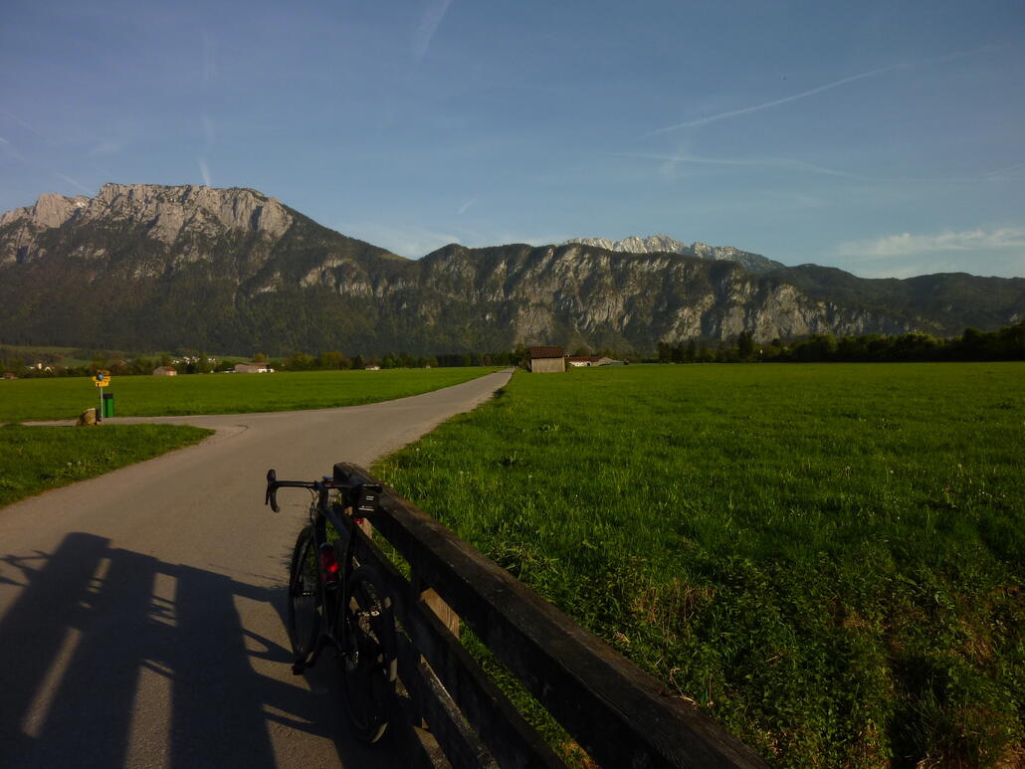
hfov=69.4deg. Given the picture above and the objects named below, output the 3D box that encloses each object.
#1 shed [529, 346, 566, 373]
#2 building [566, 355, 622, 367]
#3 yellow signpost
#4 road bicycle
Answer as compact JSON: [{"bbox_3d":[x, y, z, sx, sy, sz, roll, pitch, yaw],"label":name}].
[{"bbox_3d":[6.251,-4.349,131.000,6.400,4.600,6.000,-1,1,2],"label":"shed"},{"bbox_3d":[47.127,-13.710,425.000,30.000,7.000,17.000,-1,1,6],"label":"building"},{"bbox_3d":[-13.186,0.400,23.800,0.640,1.740,0.300,-2,2,-20],"label":"yellow signpost"},{"bbox_3d":[-0.849,0.955,3.535,0.440,1.000,1.700,3,0,-30],"label":"road bicycle"}]

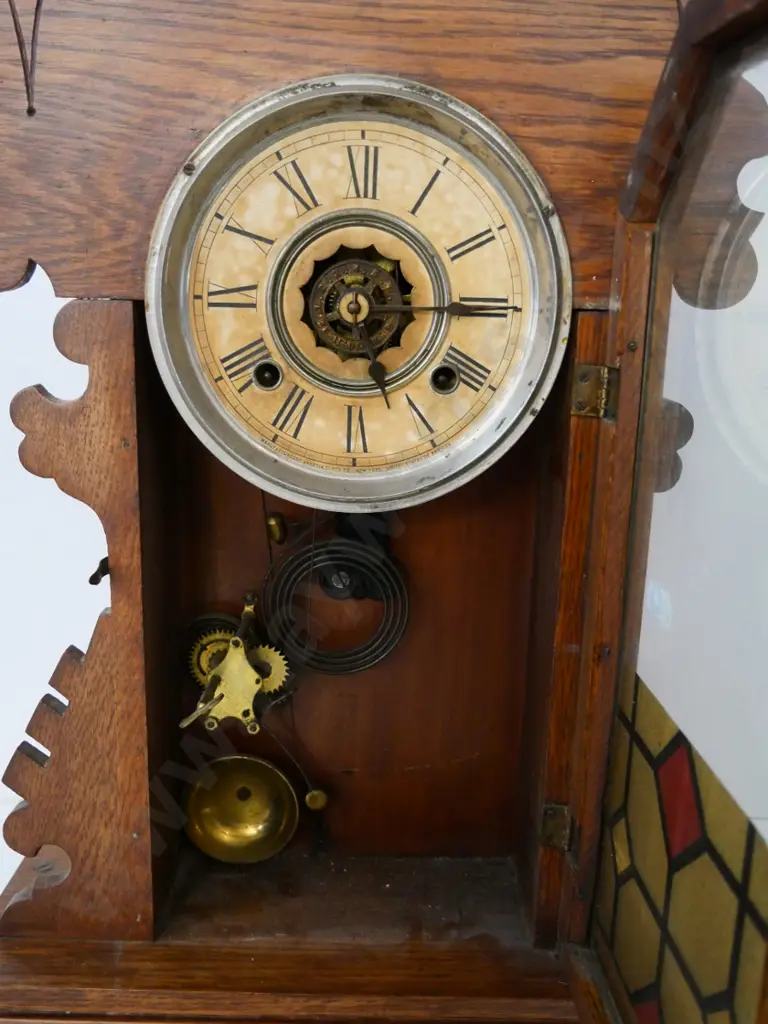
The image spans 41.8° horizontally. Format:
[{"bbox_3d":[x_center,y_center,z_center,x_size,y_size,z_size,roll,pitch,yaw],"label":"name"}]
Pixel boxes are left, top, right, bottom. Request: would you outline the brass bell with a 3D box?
[{"bbox_3d":[-0.065,0.135,0.468,0.052,0.052,0.018,1,7,-1],"label":"brass bell"}]

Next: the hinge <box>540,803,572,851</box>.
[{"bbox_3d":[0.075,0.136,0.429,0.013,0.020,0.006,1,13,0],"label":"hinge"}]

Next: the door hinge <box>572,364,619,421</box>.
[{"bbox_3d":[0.081,-0.046,0.386,0.016,0.020,0.008,1,13,0],"label":"door hinge"}]

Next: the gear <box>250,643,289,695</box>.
[{"bbox_3d":[-0.052,0.069,0.437,0.023,0.023,0.003,1,14,-1],"label":"gear"}]

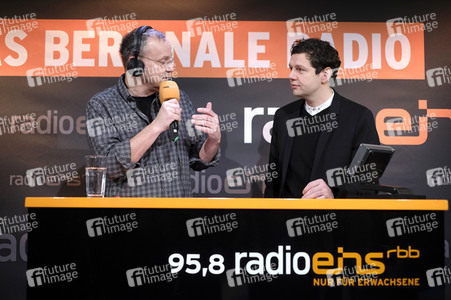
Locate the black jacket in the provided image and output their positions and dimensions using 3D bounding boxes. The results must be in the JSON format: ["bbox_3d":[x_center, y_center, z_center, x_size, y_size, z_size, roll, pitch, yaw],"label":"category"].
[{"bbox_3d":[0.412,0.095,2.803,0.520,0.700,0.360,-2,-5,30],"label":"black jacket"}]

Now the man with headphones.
[{"bbox_3d":[-0.313,0.379,2.691,0.560,1.790,0.430,2,-5,-26],"label":"man with headphones"}]

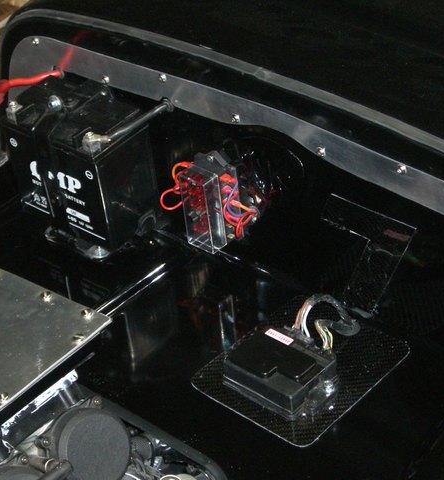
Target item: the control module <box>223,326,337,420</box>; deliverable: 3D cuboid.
[{"bbox_3d":[0.059,0.130,1.440,0.101,0.029,0.071,23,46,35],"label":"control module"}]

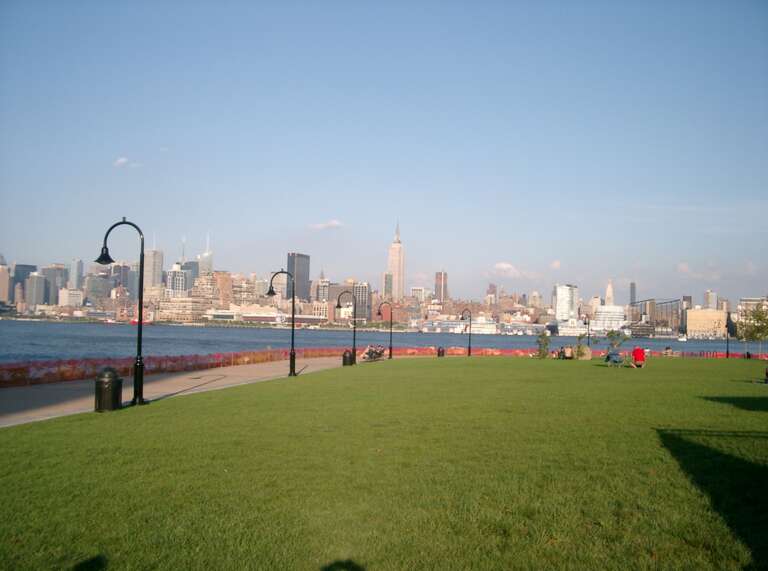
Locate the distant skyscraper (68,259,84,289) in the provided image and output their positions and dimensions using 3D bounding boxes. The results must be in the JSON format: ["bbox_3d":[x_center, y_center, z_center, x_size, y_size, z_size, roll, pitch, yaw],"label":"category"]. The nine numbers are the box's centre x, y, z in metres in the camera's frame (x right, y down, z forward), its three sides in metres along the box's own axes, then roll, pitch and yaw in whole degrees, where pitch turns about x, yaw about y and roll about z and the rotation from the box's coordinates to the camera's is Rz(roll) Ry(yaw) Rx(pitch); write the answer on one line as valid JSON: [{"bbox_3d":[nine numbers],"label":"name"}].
[{"bbox_3d":[-990.444,9.506,2640.000,36.000,190.000,25.000,0,-3,29],"label":"distant skyscraper"}]

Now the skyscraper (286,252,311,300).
[{"bbox_3d":[-270.708,11.237,2600.000,36.000,229.000,78.000,0,-3,29],"label":"skyscraper"}]

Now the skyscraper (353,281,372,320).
[{"bbox_3d":[-41.183,39.838,1535.093,32.000,85.000,23.000,0,-4,30],"label":"skyscraper"}]

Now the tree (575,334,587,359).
[{"bbox_3d":[13.722,4.228,57.000,0.850,1.800,0.850,1,-3,14],"label":"tree"}]

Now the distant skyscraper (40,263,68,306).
[{"bbox_3d":[-1300.715,28.581,3250.000,52.000,220.000,48.000,0,-3,29],"label":"distant skyscraper"}]

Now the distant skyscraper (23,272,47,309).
[{"bbox_3d":[-921.872,28.007,2167.781,38.000,122.000,40.000,0,-4,30],"label":"distant skyscraper"}]

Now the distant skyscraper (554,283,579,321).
[{"bbox_3d":[310.852,37.603,1390.000,38.000,82.000,30.000,0,-3,29],"label":"distant skyscraper"}]

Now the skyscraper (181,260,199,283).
[{"bbox_3d":[-743.229,25.074,3142.928,45.000,221.000,42.000,0,-4,30],"label":"skyscraper"}]

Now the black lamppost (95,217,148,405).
[{"bbox_3d":[-6.329,0.590,19.700,1.320,4.500,0.480,1,-3,7],"label":"black lamppost"}]

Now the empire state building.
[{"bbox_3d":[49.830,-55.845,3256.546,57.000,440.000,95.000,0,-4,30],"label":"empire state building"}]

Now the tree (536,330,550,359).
[{"bbox_3d":[14.034,5.184,72.000,1.200,2.450,1.200,1,-3,0],"label":"tree"}]

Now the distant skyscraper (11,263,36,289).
[{"bbox_3d":[-1474.709,25.519,3366.533,45.000,204.000,70.000,0,-4,30],"label":"distant skyscraper"}]

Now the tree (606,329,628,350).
[{"bbox_3d":[15.979,4.003,56.000,1.550,2.100,1.550,1,-3,16],"label":"tree"}]

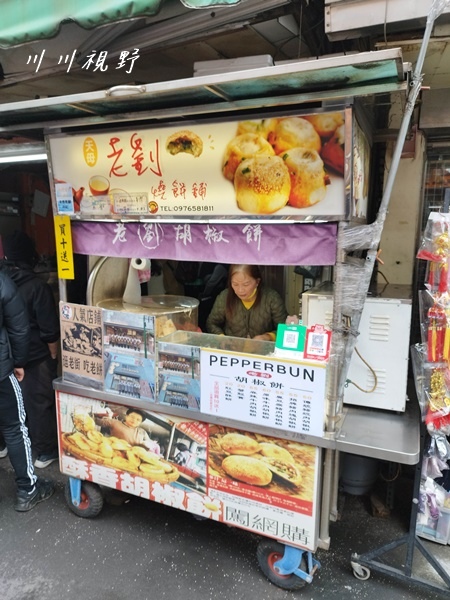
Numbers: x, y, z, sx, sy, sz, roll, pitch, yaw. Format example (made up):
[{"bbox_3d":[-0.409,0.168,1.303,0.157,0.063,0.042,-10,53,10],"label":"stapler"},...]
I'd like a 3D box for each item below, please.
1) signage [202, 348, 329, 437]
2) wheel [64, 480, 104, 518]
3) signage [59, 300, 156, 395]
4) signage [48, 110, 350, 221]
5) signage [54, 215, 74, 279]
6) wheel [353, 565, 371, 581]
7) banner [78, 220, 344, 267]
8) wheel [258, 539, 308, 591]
[{"bbox_3d":[0.145,0.382,1.737,0.547,0.299,0.015,5,11,22],"label":"signage"},{"bbox_3d":[-0.791,1.105,2.340,0.255,0.255,0.070,6,11,26],"label":"wheel"},{"bbox_3d":[-0.576,0.248,2.021,0.564,0.435,0.015,5,11,22],"label":"signage"},{"bbox_3d":[-0.203,-0.537,1.765,1.397,0.390,0.080,5,11,22],"label":"signage"},{"bbox_3d":[-0.778,-0.255,2.021,0.093,0.307,0.012,5,11,22],"label":"signage"},{"bbox_3d":[0.645,1.283,1.957,0.075,0.075,0.026,2,10,6],"label":"wheel"},{"bbox_3d":[-0.164,-0.252,1.770,1.249,0.165,0.020,5,11,22],"label":"banner"},{"bbox_3d":[0.269,1.196,1.902,0.255,0.255,0.070,7,12,31],"label":"wheel"}]

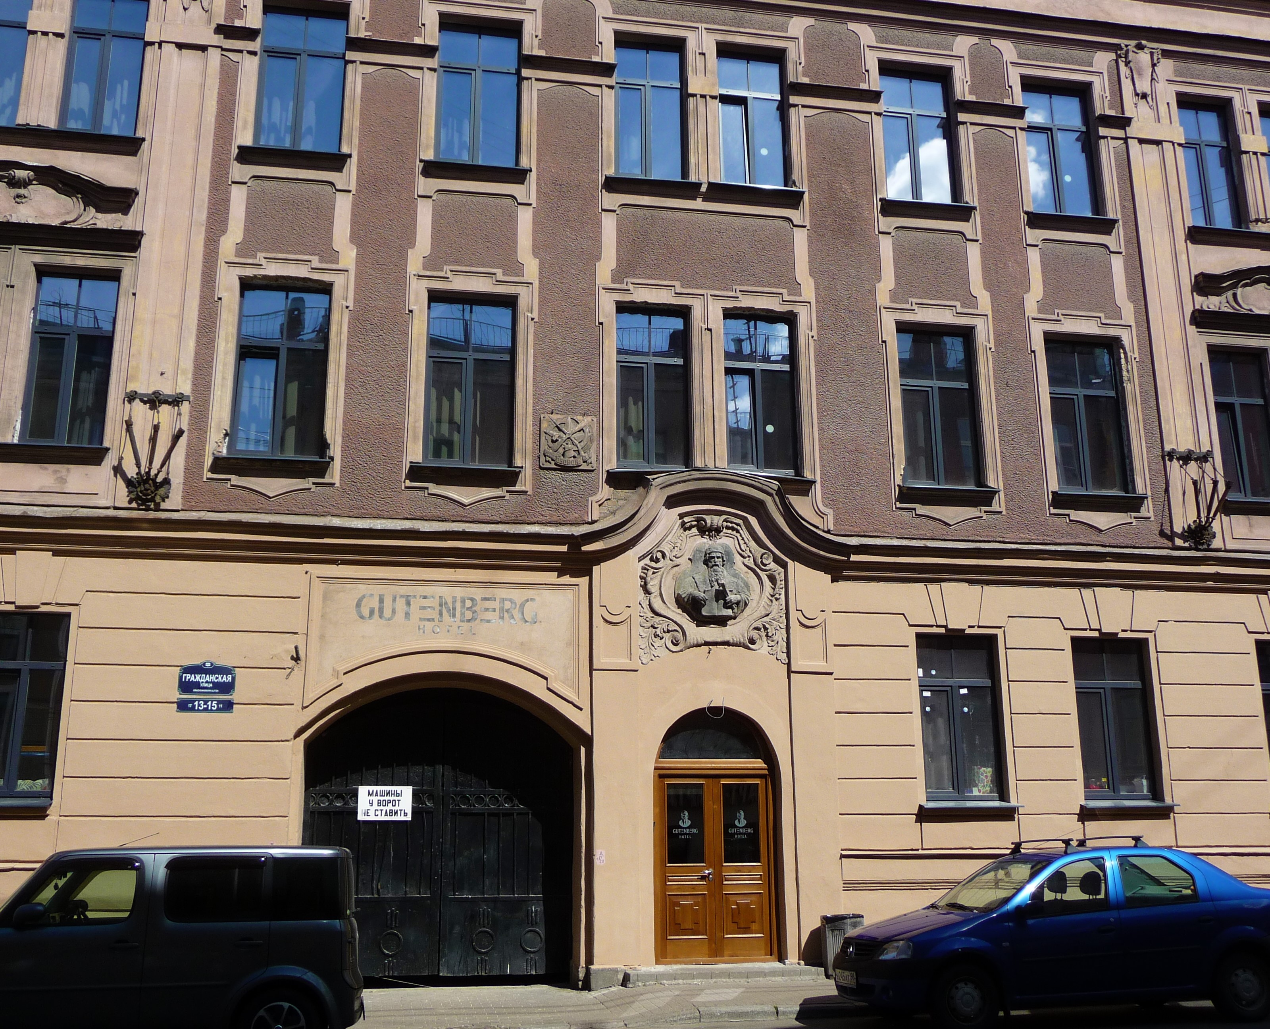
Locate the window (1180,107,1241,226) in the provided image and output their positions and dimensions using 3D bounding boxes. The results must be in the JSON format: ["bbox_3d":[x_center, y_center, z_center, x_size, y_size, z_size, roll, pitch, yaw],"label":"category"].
[{"bbox_3d":[8.463,-5.175,18.771,0.948,2.099,0.200,2,-15,-10],"label":"window"}]

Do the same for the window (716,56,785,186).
[{"bbox_3d":[1.674,-5.657,18.251,0.969,2.201,0.200,2,-14,-10],"label":"window"}]

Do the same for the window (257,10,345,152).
[{"bbox_3d":[-4.065,-5.315,15.487,1.010,1.891,0.150,2,-14,-10],"label":"window"}]

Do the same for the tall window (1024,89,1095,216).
[{"bbox_3d":[6.108,-5.257,18.344,1.126,2.086,0.200,2,-15,-10],"label":"tall window"}]

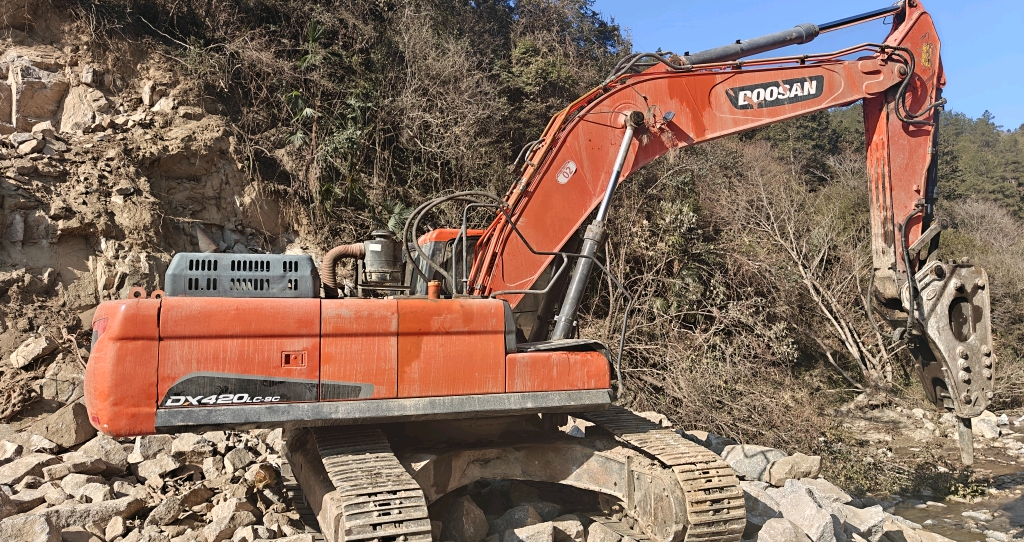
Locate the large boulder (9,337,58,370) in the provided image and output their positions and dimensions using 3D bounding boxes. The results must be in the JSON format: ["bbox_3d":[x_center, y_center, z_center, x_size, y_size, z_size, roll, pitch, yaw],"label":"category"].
[{"bbox_3d":[-7.750,1.328,11.500,0.700,0.510,0.560,2,-5,-30],"label":"large boulder"}]

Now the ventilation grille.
[{"bbox_3d":[-2.432,0.087,6.521,1.231,0.359,1.261,1,-5,-19],"label":"ventilation grille"}]

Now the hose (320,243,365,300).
[{"bbox_3d":[-1.582,0.011,6.704,0.433,0.542,0.177,1,-5,-19],"label":"hose"}]

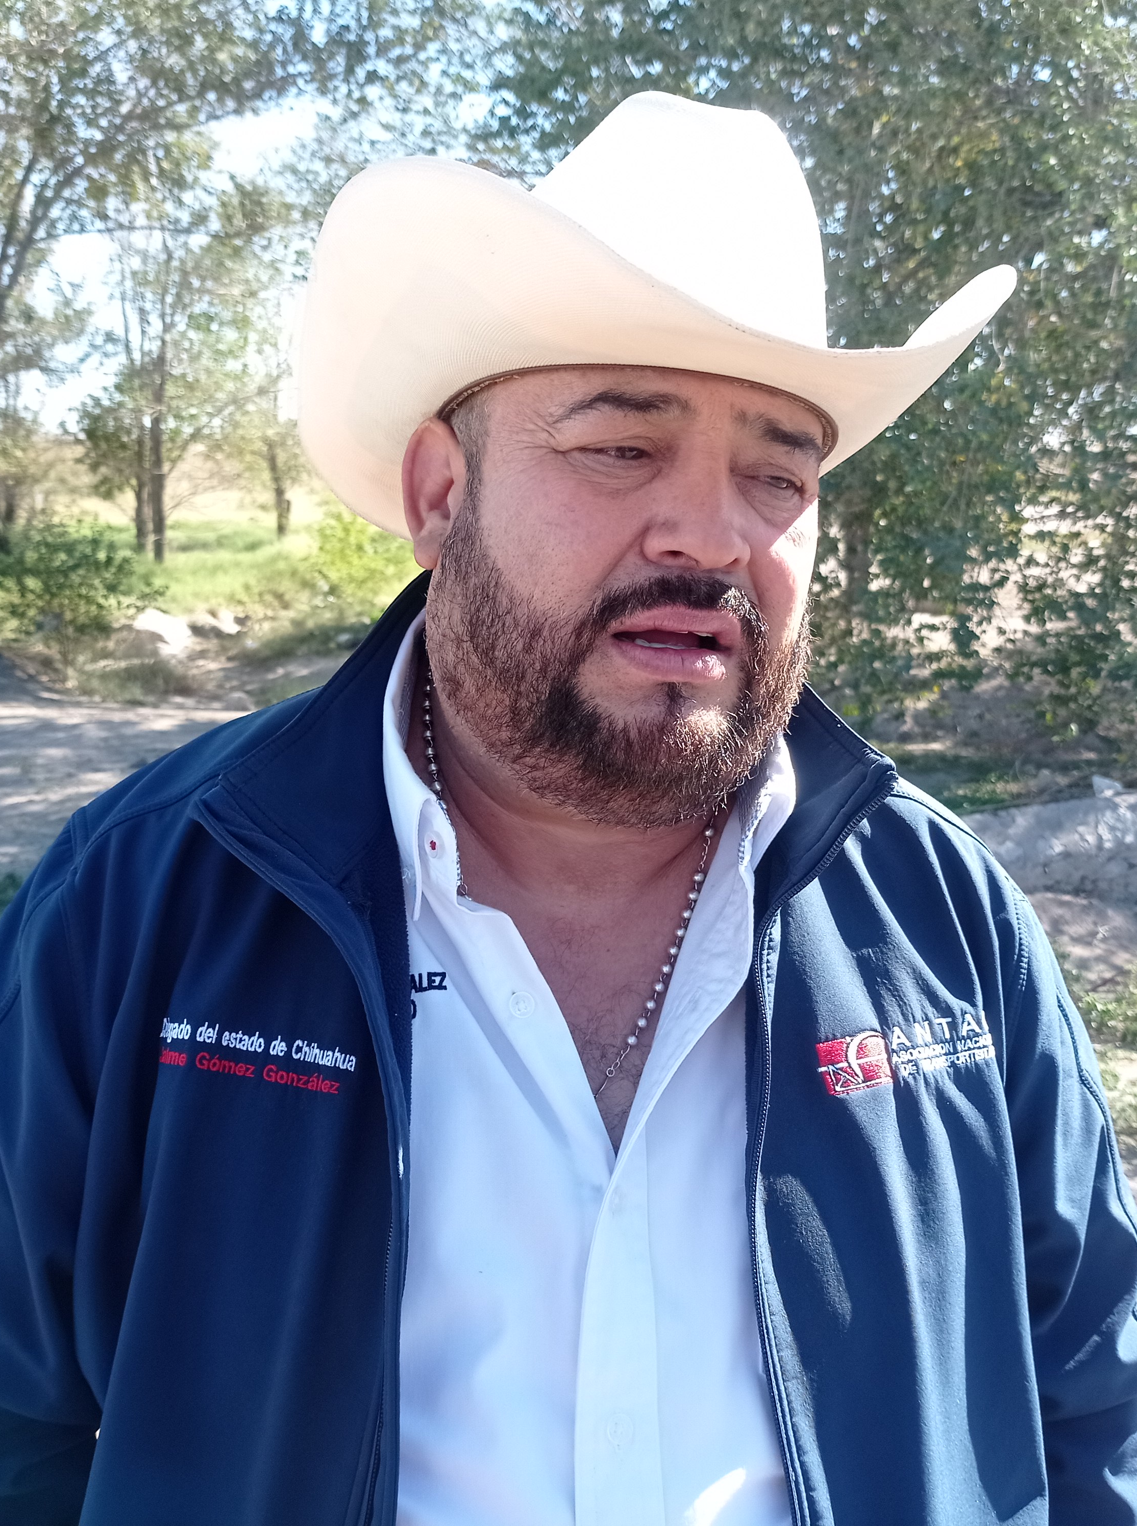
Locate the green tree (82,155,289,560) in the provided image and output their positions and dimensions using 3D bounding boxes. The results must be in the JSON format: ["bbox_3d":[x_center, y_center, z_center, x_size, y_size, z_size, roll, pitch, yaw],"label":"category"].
[{"bbox_3d":[-5.316,-5.554,22.863,2.940,5.460,2.790,0,11,0],"label":"green tree"}]

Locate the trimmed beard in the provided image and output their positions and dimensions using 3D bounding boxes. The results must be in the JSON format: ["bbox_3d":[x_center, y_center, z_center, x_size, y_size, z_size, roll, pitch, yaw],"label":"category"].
[{"bbox_3d":[0.025,-0.037,0.695,0.160,0.135,0.115,9,-2,-21],"label":"trimmed beard"}]

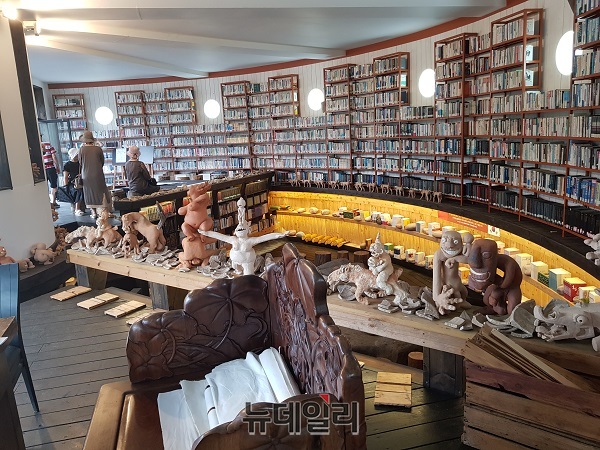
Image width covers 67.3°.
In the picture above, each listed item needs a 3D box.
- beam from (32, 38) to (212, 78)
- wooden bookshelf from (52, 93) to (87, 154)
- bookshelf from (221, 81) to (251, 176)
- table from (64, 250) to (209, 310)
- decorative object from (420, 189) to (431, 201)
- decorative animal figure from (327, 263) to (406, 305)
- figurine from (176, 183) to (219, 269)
[{"bbox_3d":[-3.285,-3.172,8.840,0.400,0.200,5.150,0,11,19],"label":"beam"},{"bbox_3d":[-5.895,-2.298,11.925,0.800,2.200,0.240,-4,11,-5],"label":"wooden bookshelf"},{"bbox_3d":[-1.475,-2.190,10.970,0.650,2.380,0.250,2,13,25],"label":"bookshelf"},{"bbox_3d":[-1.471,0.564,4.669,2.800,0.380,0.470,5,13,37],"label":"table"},{"bbox_3d":[2.095,-0.502,7.508,0.110,0.190,0.200,-8,12,-24],"label":"decorative object"},{"bbox_3d":[0.436,0.358,2.910,0.510,0.240,0.190,-2,12,5],"label":"decorative animal figure"},{"bbox_3d":[-0.874,0.002,3.860,0.330,0.690,0.310,-3,12,1],"label":"figurine"}]

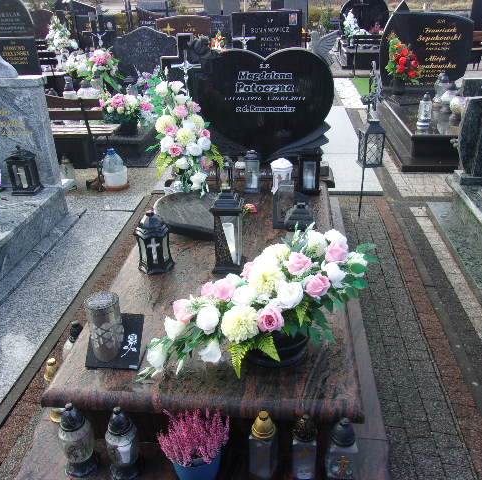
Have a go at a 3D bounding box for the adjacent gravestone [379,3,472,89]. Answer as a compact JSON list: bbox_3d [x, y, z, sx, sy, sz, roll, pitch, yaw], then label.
[{"bbox_3d":[2.087,-2.200,5.648,1.000,0.890,0.150,2,27,5],"label":"adjacent gravestone"}]

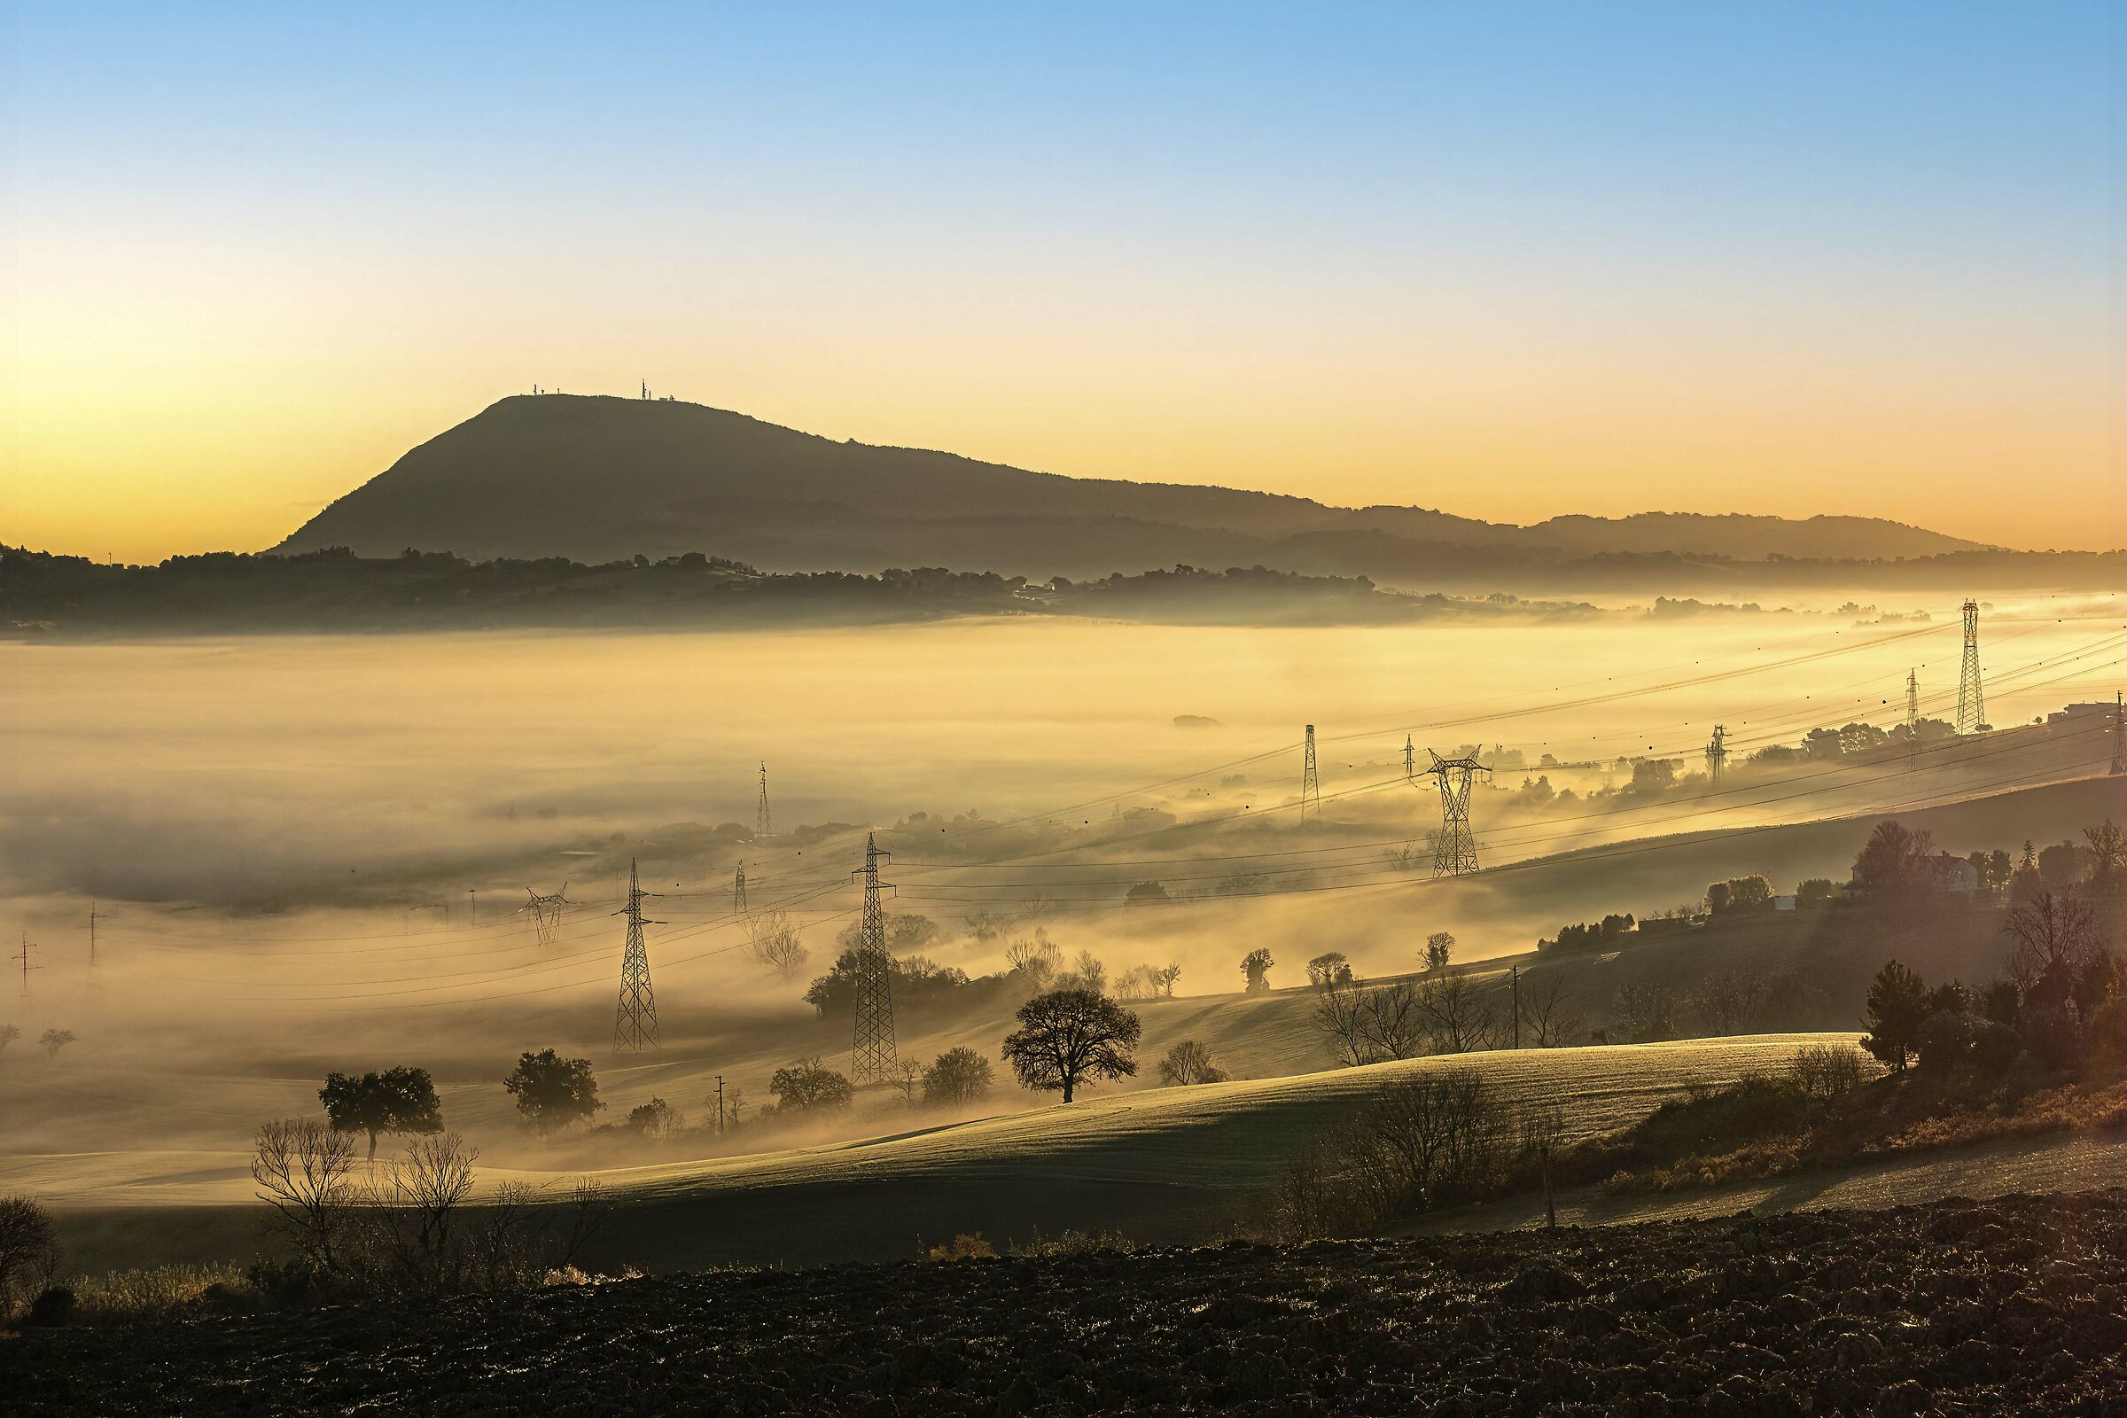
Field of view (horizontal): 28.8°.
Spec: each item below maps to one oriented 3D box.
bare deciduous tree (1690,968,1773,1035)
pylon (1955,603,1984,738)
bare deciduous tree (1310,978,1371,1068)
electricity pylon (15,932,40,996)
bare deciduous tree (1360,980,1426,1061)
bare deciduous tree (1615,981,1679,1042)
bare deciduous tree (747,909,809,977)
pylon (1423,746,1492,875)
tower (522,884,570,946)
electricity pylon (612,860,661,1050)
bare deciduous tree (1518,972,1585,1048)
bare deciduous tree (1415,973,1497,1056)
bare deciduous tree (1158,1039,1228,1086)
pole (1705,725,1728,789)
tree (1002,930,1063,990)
[{"bbox_3d":[81.470,36.030,505.000,10.150,8.730,9.130,0,2,0],"label":"bare deciduous tree"},{"bbox_3d":[296.180,-13.840,1350.000,9.000,44.000,17.000,1,2,19],"label":"pylon"},{"bbox_3d":[31.050,34.760,460.000,6.900,10.000,6.800,0,2,0],"label":"bare deciduous tree"},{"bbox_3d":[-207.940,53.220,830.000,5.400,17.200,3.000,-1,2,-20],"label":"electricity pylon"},{"bbox_3d":[35.890,34.050,450.000,7.230,9.130,6.510,0,2,0],"label":"bare deciduous tree"},{"bbox_3d":[69.810,36.610,495.000,8.150,7.960,7.340,0,2,0],"label":"bare deciduous tree"},{"bbox_3d":[-53.750,44.370,780.000,11.800,13.700,11.000,0,2,0],"label":"bare deciduous tree"},{"bbox_3d":[98.831,26.129,1040.000,19.500,33.000,8.500,-2,3,-40],"label":"pylon"},{"bbox_3d":[-158.450,70.195,1270.000,8.500,32.000,19.500,2,3,38],"label":"tower"},{"bbox_3d":[-67.120,38.540,650.000,5.200,30.300,7.000,-2,3,-45],"label":"electricity pylon"},{"bbox_3d":[53.660,33.290,455.000,7.310,8.780,6.580,0,2,0],"label":"bare deciduous tree"},{"bbox_3d":[43.710,33.750,460.000,8.800,9.300,8.200,0,2,0],"label":"bare deciduous tree"},{"bbox_3d":[14.670,39.860,465.000,7.850,5.700,7.060,0,2,0],"label":"bare deciduous tree"},{"bbox_3d":[197.640,14.820,1250.000,7.000,19.800,5.000,0,2,0],"label":"pole"},{"bbox_3d":[-5.420,43.380,710.000,9.900,10.700,9.000,0,2,0],"label":"tree"}]

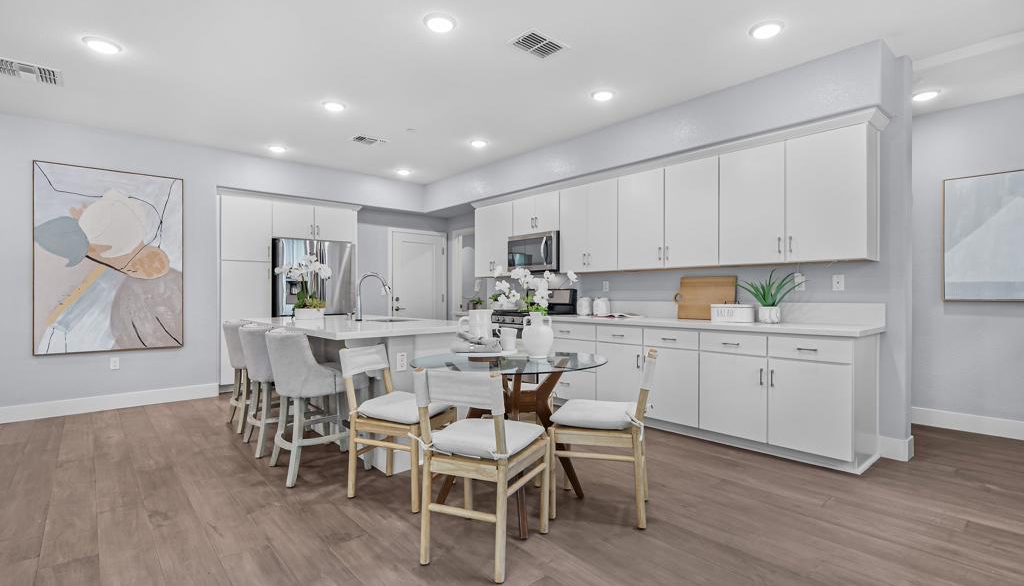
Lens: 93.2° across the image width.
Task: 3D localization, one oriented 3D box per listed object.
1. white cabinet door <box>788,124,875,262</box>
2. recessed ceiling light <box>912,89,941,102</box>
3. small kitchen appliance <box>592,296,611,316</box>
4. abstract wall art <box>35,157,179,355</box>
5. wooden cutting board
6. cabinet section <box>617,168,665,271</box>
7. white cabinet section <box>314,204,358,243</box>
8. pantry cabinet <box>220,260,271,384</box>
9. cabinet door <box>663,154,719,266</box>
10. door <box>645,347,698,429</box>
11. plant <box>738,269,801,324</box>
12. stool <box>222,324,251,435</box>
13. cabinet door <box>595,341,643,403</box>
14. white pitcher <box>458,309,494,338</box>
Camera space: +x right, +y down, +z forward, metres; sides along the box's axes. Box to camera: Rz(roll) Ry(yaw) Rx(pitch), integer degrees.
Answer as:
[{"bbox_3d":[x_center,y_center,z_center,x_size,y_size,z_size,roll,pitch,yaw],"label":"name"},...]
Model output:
[{"bbox_3d":[2.182,-0.671,3.380,0.025,0.891,0.495,0,0,-41],"label":"white cabinet door"},{"bbox_3d":[3.199,-1.518,3.738,0.170,0.030,0.170,0,0,-42],"label":"recessed ceiling light"},{"bbox_3d":[0.913,0.142,4.920,0.173,0.193,0.173,0,0,0],"label":"small kitchen appliance"},{"bbox_3d":[-3.943,-0.318,4.796,1.142,1.782,0.040,0,0,-41],"label":"abstract wall art"},{"bbox_3d":[1.689,0.047,4.228,0.025,0.382,0.508,13,-9,-41],"label":"wooden cutting board"},{"bbox_3d":[1.333,-0.673,4.681,0.320,0.911,0.511,0,0,-42],"label":"cabinet section"},{"bbox_3d":[-2.493,-0.891,6.579,0.549,0.424,0.500,0,0,-42],"label":"white cabinet section"},{"bbox_3d":[-3.293,0.335,5.871,0.510,1.410,0.600,0,0,-42],"label":"pantry cabinet"},{"bbox_3d":[1.514,-0.662,4.090,0.025,0.875,0.483,0,0,-42],"label":"cabinet door"},{"bbox_3d":[1.316,0.766,4.005,0.022,0.615,0.492,0,-1,-42],"label":"door"},{"bbox_3d":[1.984,0.029,3.720,0.380,0.420,0.430,0,0,-41],"label":"plant"},{"bbox_3d":[-2.217,0.707,4.270,0.560,0.900,0.490,0,0,-42],"label":"stool"},{"bbox_3d":[0.975,0.769,4.386,0.022,0.615,0.497,0,-1,-42],"label":"cabinet door"},{"bbox_3d":[-0.235,0.248,3.200,0.235,0.265,0.145,0,0,0],"label":"white pitcher"}]

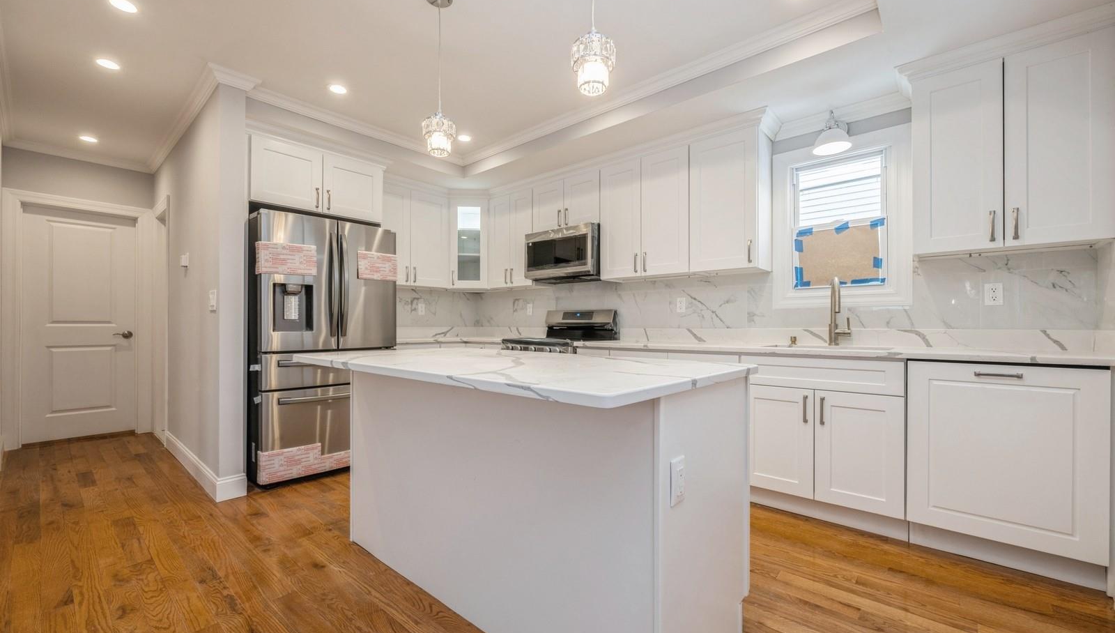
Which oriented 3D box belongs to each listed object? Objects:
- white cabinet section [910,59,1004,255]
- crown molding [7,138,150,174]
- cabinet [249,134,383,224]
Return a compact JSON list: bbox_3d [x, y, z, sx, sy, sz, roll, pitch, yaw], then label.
[{"bbox_3d":[2.086,-0.773,2.279,0.333,0.900,0.337,0,-1,41],"label":"white cabinet section"},{"bbox_3d":[-4.201,-1.413,3.852,0.074,0.074,0.904,-1,-1,40],"label":"crown molding"},{"bbox_3d":[-1.967,-0.994,3.435,0.610,0.445,0.915,0,-1,41],"label":"cabinet"}]

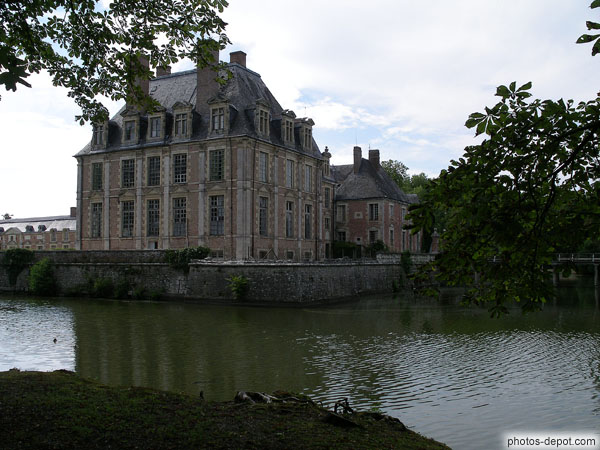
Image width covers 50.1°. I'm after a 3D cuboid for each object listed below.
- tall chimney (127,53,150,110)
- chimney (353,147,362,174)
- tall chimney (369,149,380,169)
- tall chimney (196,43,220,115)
[{"bbox_3d":[-16.992,-14.646,68.053,1.609,6.289,1.560,-2,-4,28],"label":"tall chimney"},{"bbox_3d":[7.290,-7.883,80.801,0.536,3.510,1.365,-2,-4,28],"label":"chimney"},{"bbox_3d":[9.614,-8.303,82.451,1.219,2.389,0.585,-2,-4,28],"label":"tall chimney"},{"bbox_3d":[-9.089,-14.386,63.373,1.511,6.923,1.609,-2,-4,28],"label":"tall chimney"}]

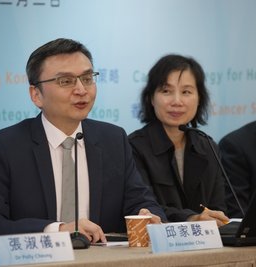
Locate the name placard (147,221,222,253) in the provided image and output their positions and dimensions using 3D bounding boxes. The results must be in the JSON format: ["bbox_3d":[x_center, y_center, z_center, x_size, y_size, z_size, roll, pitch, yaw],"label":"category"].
[{"bbox_3d":[0.155,0.292,6.288,0.255,0.080,0.045,-2,2,-38],"label":"name placard"}]

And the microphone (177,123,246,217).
[{"bbox_3d":[0.291,0.154,6.850,0.320,0.360,0.110,1,2,34],"label":"microphone"}]

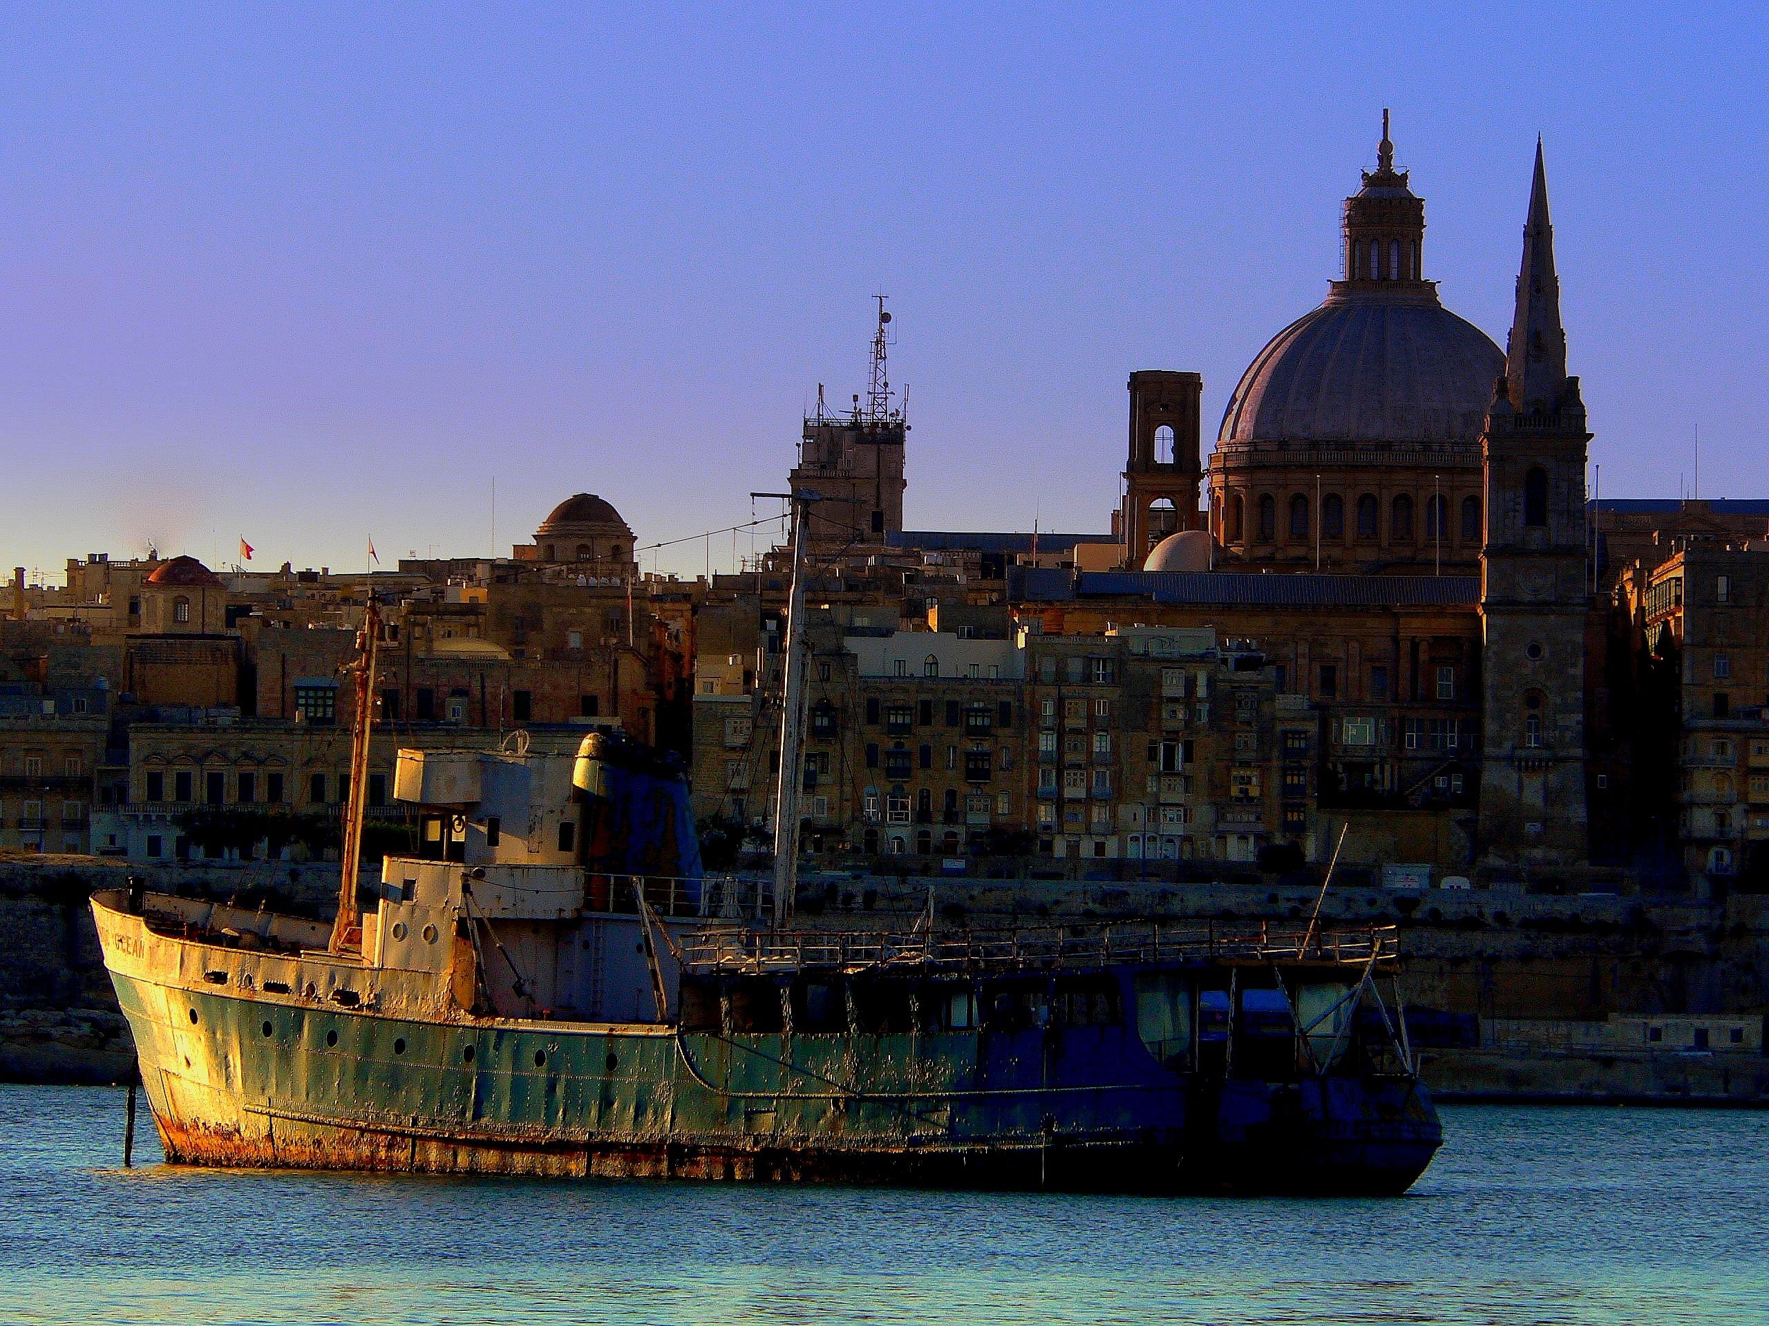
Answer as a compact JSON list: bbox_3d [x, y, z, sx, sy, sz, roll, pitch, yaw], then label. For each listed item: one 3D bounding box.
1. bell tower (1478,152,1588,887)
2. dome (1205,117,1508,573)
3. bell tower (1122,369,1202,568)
[{"bbox_3d":[61.010,-15.070,1110.000,10.200,68.500,10.200,0,-2,0],"label":"bell tower"},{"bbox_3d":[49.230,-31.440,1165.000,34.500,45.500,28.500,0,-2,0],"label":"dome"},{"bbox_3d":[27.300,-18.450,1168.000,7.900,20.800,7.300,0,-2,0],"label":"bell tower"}]

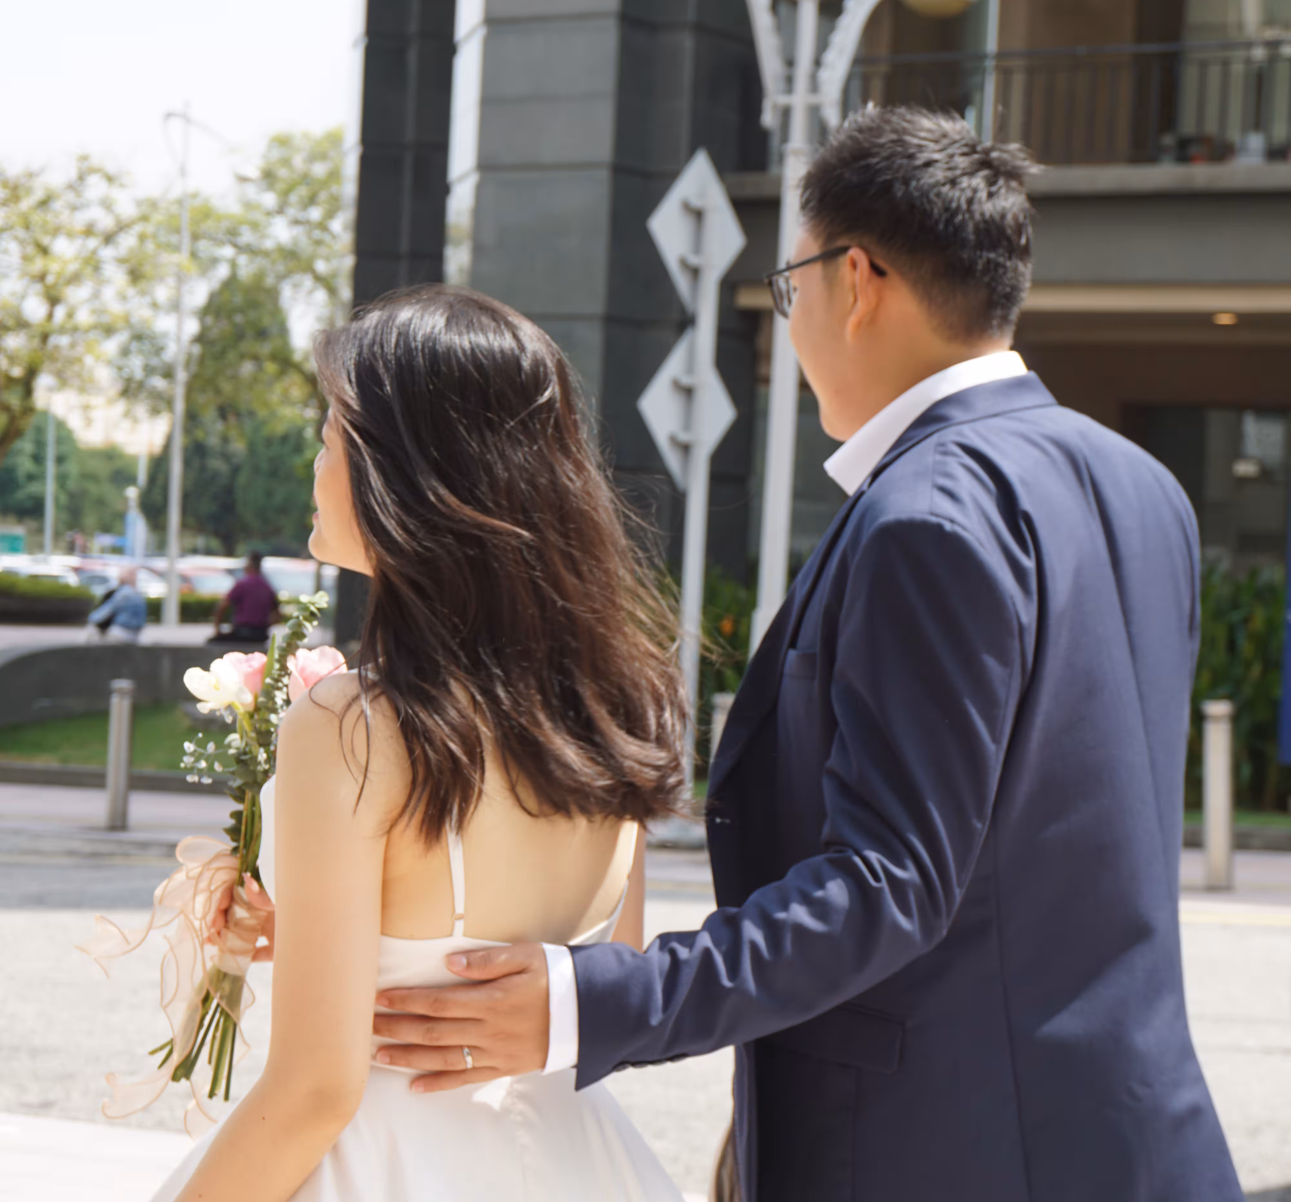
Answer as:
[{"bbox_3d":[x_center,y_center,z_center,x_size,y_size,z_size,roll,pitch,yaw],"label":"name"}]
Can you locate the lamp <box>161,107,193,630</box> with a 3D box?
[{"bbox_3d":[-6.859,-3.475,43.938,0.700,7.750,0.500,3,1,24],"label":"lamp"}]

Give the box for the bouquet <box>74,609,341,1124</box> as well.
[{"bbox_3d":[-0.342,0.202,2.330,0.200,0.430,0.200,9,-2,-6],"label":"bouquet"}]

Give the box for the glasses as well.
[{"bbox_3d":[0.188,-0.238,2.170,0.140,0.045,0.142,2,-9,-40],"label":"glasses"}]

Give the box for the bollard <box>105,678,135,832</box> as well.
[{"bbox_3d":[-2.947,0.866,16.600,0.135,0.850,0.135,3,1,0],"label":"bollard"}]

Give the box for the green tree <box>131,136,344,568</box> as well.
[{"bbox_3d":[-8.227,-4.943,64.915,6.000,10.600,6.000,3,1,0],"label":"green tree"}]

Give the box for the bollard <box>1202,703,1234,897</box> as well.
[{"bbox_3d":[2.553,0.867,13.200,0.135,0.850,0.135,1,1,0],"label":"bollard"}]

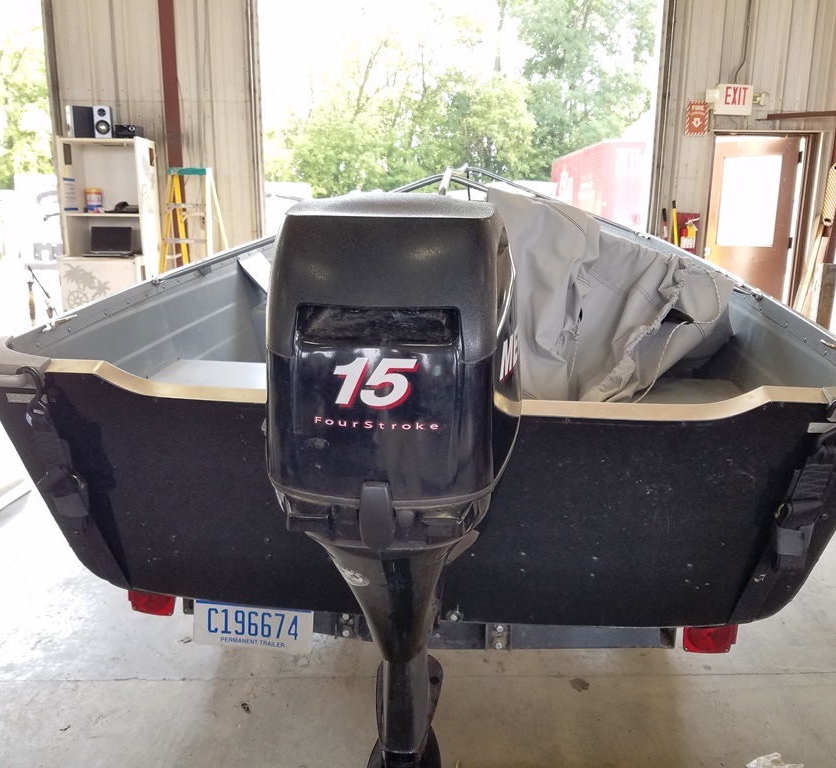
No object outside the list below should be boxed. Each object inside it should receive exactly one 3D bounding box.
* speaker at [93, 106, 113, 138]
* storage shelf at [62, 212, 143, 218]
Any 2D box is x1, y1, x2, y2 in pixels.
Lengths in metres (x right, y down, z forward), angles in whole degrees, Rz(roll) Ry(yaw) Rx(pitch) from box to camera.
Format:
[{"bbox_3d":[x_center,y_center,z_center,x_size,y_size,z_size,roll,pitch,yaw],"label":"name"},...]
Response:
[{"bbox_3d":[-2.559,-2.128,6.273,0.140,0.240,0.190,-3,14,-13],"label":"speaker"},{"bbox_3d":[-2.603,-1.443,6.554,0.620,0.035,0.470,0,14,-2],"label":"storage shelf"}]

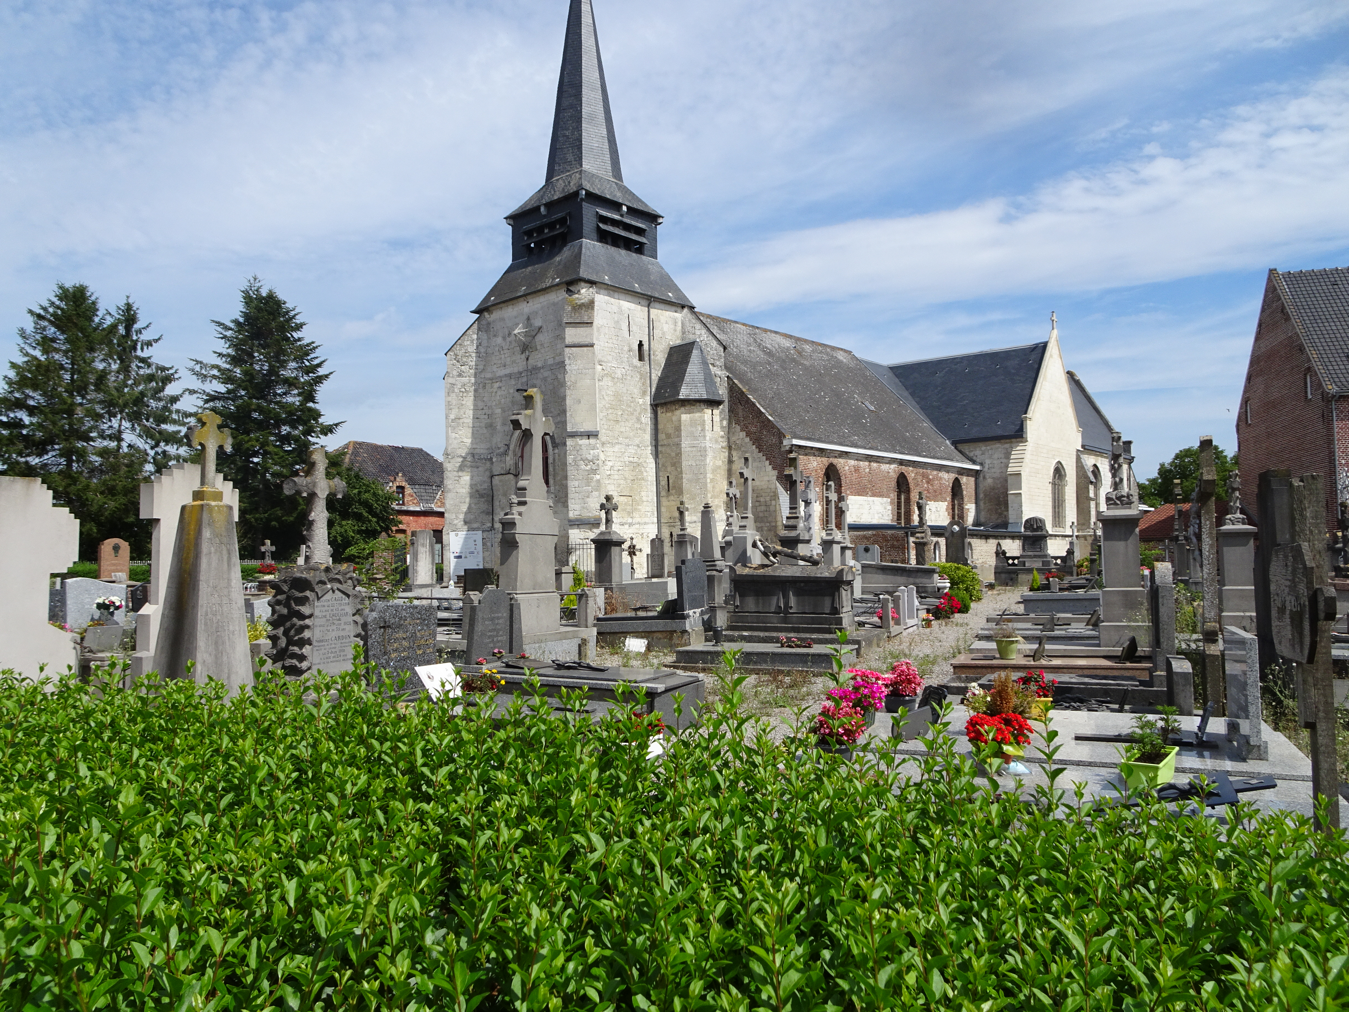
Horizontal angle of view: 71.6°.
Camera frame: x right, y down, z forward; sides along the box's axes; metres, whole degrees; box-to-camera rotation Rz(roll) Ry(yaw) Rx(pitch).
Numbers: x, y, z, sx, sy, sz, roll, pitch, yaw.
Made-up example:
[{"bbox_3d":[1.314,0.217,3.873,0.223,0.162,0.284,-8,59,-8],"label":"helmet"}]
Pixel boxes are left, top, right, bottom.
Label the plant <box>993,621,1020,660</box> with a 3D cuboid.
[{"bbox_3d":[3.519,1.422,9.900,0.290,0.400,0.290,0,-2,0],"label":"plant"}]

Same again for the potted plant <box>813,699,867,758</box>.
[{"bbox_3d":[0.863,1.171,4.880,0.280,0.330,0.280,0,-2,0],"label":"potted plant"}]

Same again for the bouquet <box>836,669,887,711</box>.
[{"bbox_3d":[1.104,1.097,5.550,0.300,0.260,0.280,0,-2,0],"label":"bouquet"}]

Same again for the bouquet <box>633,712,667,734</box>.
[{"bbox_3d":[-0.179,1.574,6.700,0.250,0.230,0.240,1,-3,0],"label":"bouquet"}]

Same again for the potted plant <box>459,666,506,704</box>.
[{"bbox_3d":[-1.655,1.538,8.100,0.380,0.280,0.270,-1,-3,21],"label":"potted plant"}]

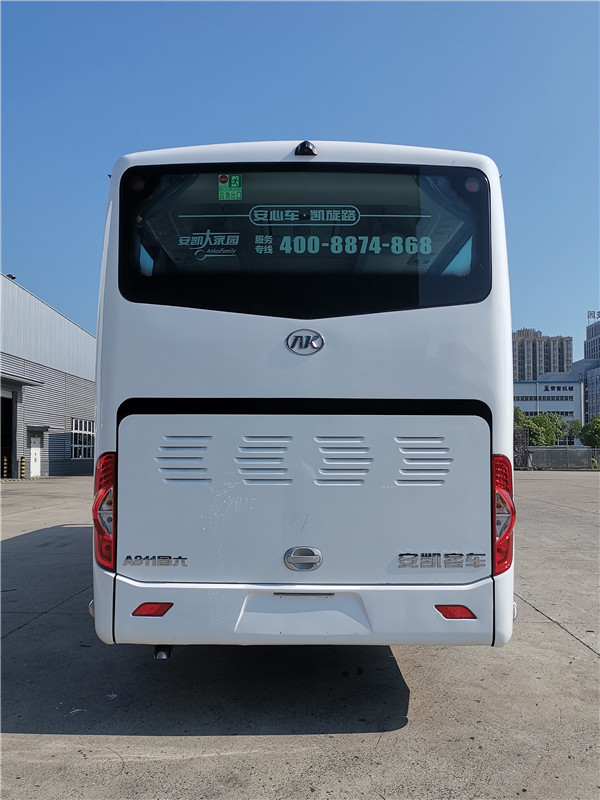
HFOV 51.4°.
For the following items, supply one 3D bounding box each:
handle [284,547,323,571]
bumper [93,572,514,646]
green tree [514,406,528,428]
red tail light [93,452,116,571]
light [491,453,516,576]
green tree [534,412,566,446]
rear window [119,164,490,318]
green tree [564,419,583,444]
[{"bbox_3d":[0.019,0.876,3.450,0.212,0.135,0.050,0,-4,1],"label":"handle"},{"bbox_3d":[0.020,1.180,3.560,2.430,0.395,0.280,0,-4,1],"label":"bumper"},{"bbox_3d":[18.818,3.305,55.000,3.600,5.200,3.600,0,-4,0],"label":"green tree"},{"bbox_3d":[-1.128,0.645,3.600,0.180,0.680,0.170,0,-4,5],"label":"red tail light"},{"bbox_3d":[1.158,0.660,3.570,0.180,0.680,0.170,0,-4,-3],"label":"light"},{"bbox_3d":[21.991,3.482,55.000,3.500,4.700,3.400,0,-4,0],"label":"green tree"},{"bbox_3d":[0.027,-0.935,3.680,2.200,0.940,0.160,0,-7,1],"label":"rear window"},{"bbox_3d":[28.103,4.256,64.000,2.900,4.600,2.900,0,-4,0],"label":"green tree"}]

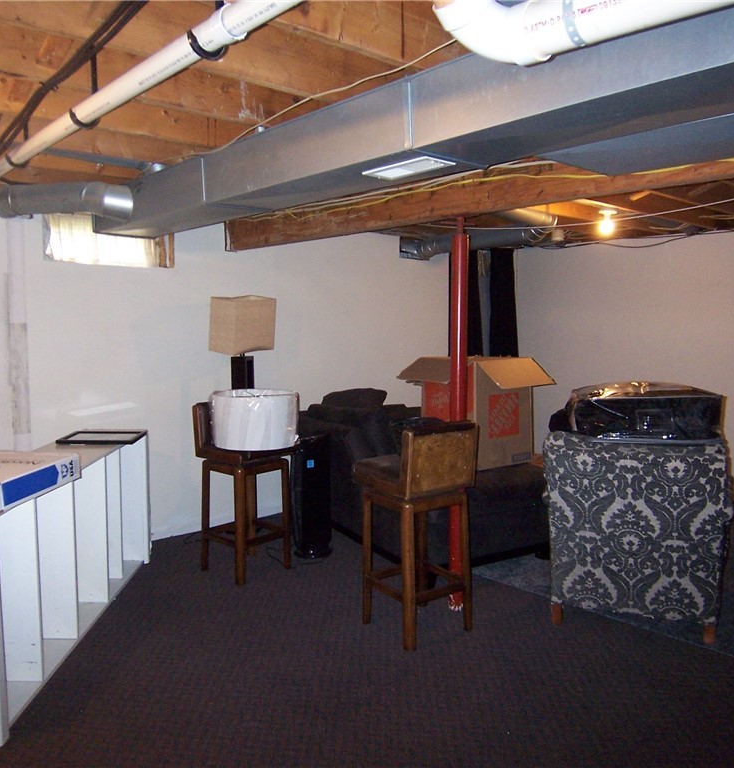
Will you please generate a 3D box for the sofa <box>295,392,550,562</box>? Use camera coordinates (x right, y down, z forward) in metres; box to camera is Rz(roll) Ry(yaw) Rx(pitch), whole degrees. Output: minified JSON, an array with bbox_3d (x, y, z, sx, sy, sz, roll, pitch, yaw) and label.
[{"bbox_3d":[0.390,0.581,4.586,1.166,0.862,1.643,-3,6,-30],"label":"sofa"}]

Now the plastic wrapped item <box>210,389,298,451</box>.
[{"bbox_3d":[-0.613,0.180,3.710,0.460,0.280,0.460,-1,6,-9],"label":"plastic wrapped item"}]

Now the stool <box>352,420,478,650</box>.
[{"bbox_3d":[0.196,0.654,3.161,0.436,0.979,0.431,-5,7,-40],"label":"stool"}]

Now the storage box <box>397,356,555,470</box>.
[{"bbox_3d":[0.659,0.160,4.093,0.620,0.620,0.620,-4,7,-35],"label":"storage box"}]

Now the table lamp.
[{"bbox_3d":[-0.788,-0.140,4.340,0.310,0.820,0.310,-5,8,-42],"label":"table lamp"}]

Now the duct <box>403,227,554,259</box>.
[{"bbox_3d":[0.740,-1.009,4.875,0.170,0.180,1.320,-5,8,-40],"label":"duct"}]

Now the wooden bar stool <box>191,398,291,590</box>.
[{"bbox_3d":[-0.698,0.588,3.875,0.436,0.973,0.431,-5,7,-40],"label":"wooden bar stool"}]

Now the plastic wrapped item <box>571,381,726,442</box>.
[{"bbox_3d":[1.284,0.134,3.245,0.598,0.208,0.426,0,5,4],"label":"plastic wrapped item"}]

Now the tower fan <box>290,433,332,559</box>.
[{"bbox_3d":[-0.318,0.654,3.991,0.225,0.690,0.230,-2,6,-16],"label":"tower fan"}]

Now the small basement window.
[{"bbox_3d":[-1.570,-0.901,4.159,0.791,0.350,0.122,-5,7,-40],"label":"small basement window"}]

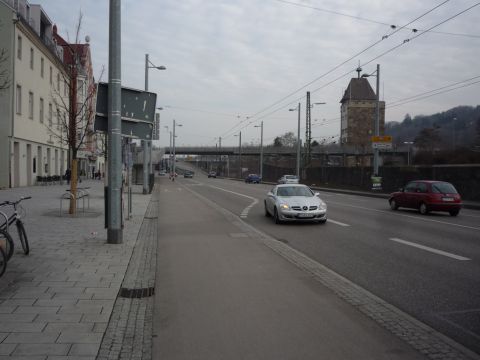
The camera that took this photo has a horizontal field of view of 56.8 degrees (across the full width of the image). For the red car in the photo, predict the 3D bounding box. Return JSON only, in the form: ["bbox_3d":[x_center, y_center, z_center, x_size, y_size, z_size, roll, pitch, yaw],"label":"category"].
[{"bbox_3d":[8.340,0.750,20.400,1.620,1.410,3.700,0,1,-10],"label":"red car"}]

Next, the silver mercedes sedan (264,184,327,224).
[{"bbox_3d":[1.950,0.830,16.500,1.790,1.300,4.090,0,1,-3],"label":"silver mercedes sedan"}]

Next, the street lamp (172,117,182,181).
[{"bbox_3d":[-9.758,-4.701,70.000,1.400,9.400,0.300,0,1,-10],"label":"street lamp"}]

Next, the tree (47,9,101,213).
[{"bbox_3d":[-6.220,-2.550,16.700,2.150,7.650,2.150,0,1,0],"label":"tree"}]

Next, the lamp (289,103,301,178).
[{"bbox_3d":[6.347,-4.122,51.300,1.400,9.400,0.300,0,1,-10],"label":"lamp"}]

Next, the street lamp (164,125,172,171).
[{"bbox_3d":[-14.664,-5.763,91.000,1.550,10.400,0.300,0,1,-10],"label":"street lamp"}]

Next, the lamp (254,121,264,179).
[{"bbox_3d":[3.040,-4.561,71.000,1.450,9.400,0.300,0,1,-10],"label":"lamp"}]

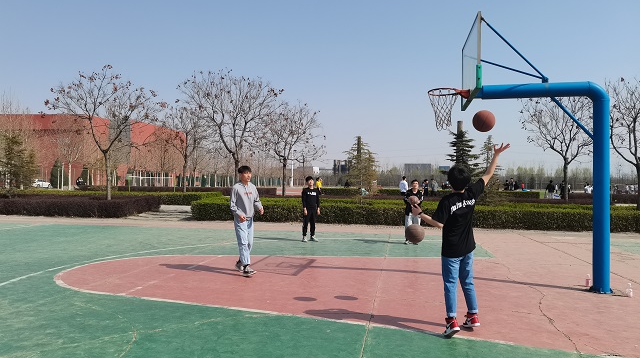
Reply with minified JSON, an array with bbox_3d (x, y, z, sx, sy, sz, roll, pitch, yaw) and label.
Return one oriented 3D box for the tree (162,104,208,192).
[{"bbox_3d":[-9.047,-1.648,32.532,3.300,6.700,3.200,1,-1,10],"label":"tree"}]

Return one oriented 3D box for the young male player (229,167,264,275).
[{"bbox_3d":[-1.215,0.691,8.000,0.440,1.790,0.520,0,-1,41],"label":"young male player"}]

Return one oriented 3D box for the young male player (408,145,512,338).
[{"bbox_3d":[1.486,0.603,5.009,0.950,1.970,0.600,1,-1,-16],"label":"young male player"}]

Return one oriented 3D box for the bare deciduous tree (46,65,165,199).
[{"bbox_3d":[-9.859,-1.807,22.232,5.400,6.850,5.100,1,-1,10],"label":"bare deciduous tree"}]

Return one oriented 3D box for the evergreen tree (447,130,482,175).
[{"bbox_3d":[6.298,-0.242,21.019,1.900,4.100,1.900,1,-1,10],"label":"evergreen tree"}]

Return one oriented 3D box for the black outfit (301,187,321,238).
[{"bbox_3d":[-0.227,0.882,12.850,0.470,1.340,0.290,1,-1,-10],"label":"black outfit"}]

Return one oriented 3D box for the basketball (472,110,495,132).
[{"bbox_3d":[1.799,-0.634,5.270,0.244,0.244,0.244,1,-1,0],"label":"basketball"}]

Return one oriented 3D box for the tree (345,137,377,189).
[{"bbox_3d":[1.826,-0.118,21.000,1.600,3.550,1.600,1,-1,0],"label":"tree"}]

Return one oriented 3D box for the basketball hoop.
[{"bbox_3d":[2.009,-1.091,7.447,0.600,0.600,0.470,1,-1,9],"label":"basketball hoop"}]

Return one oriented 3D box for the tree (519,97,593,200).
[{"bbox_3d":[13.416,-1.440,26.532,4.800,6.800,4.600,1,-1,10],"label":"tree"}]

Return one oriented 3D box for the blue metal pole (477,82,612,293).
[{"bbox_3d":[3.366,0.096,7.251,1.920,3.080,0.280,1,-1,9],"label":"blue metal pole"}]

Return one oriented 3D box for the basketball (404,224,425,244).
[{"bbox_3d":[1.181,0.683,5.970,0.243,0.243,0.243,1,-1,10],"label":"basketball"}]

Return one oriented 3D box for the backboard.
[{"bbox_3d":[2.334,-1.722,7.402,0.060,1.050,1.800,1,-1,9],"label":"backboard"}]

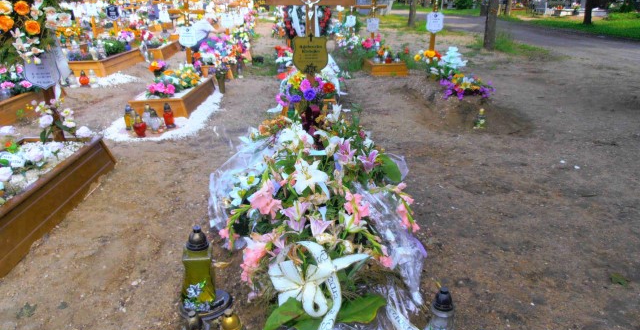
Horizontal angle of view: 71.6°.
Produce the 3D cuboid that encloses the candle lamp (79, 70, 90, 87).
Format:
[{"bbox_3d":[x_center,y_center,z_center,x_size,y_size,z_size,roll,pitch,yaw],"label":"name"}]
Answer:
[{"bbox_3d":[-3.929,-1.435,7.403,0.165,0.270,0.165,0,21,0],"label":"candle lamp"}]

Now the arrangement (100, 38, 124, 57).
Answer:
[{"bbox_3d":[-4.099,-2.319,8.808,0.460,0.360,0.420,0,21,0],"label":"arrangement"}]

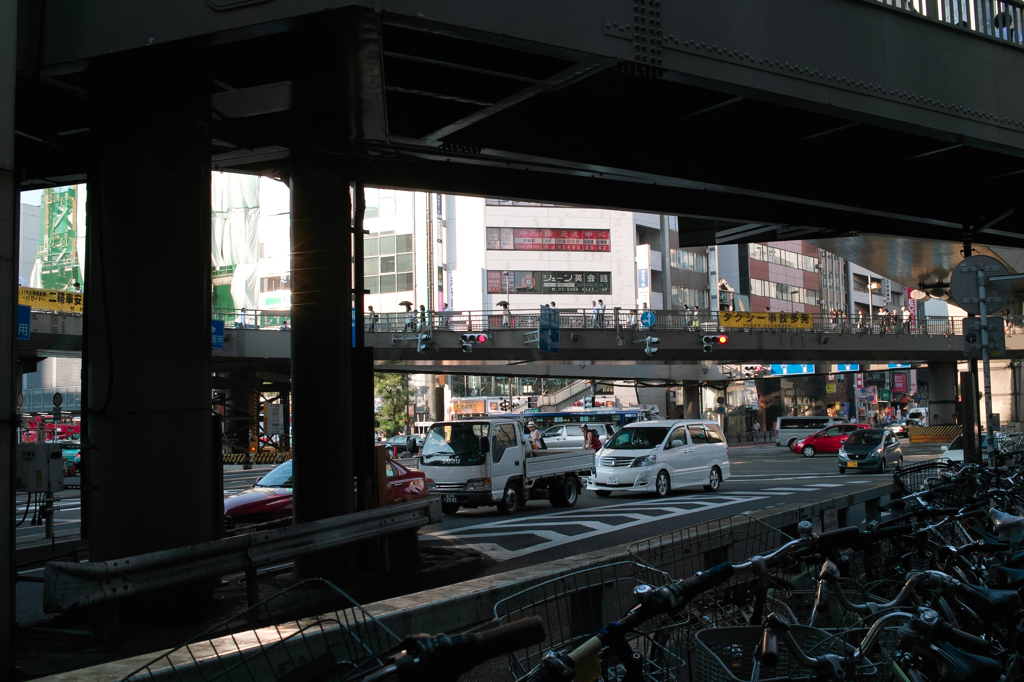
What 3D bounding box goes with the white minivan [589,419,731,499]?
[{"bbox_3d":[3.845,3.023,30.476,1.805,1.920,4.840,-5,-5,35],"label":"white minivan"}]

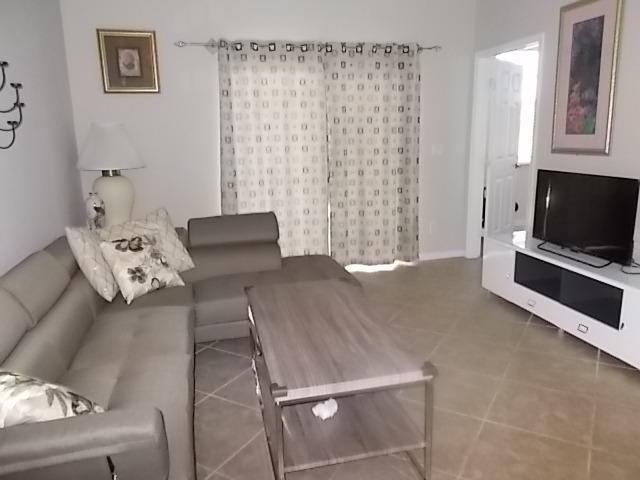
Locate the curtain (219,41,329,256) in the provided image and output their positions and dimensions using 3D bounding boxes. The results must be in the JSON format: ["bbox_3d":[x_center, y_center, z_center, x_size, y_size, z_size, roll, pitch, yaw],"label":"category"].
[{"bbox_3d":[-0.416,-0.733,4.575,1.010,2.161,0.120,-5,12,-13],"label":"curtain"}]

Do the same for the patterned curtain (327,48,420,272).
[{"bbox_3d":[0.524,-0.810,4.789,1.007,2.161,0.120,-5,12,-13],"label":"patterned curtain"}]

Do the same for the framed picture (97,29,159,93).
[{"bbox_3d":[-1.651,-1.548,4.173,0.460,0.513,0.030,-5,12,-13],"label":"framed picture"}]

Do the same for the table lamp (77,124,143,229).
[{"bbox_3d":[-1.623,-0.459,3.780,0.497,0.897,0.497,-5,12,-13],"label":"table lamp"}]

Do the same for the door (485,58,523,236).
[{"bbox_3d":[2.020,-0.866,5.303,0.040,2.030,0.833,9,16,41],"label":"door"}]

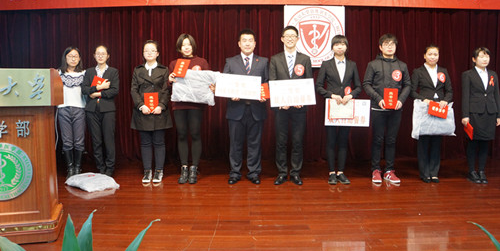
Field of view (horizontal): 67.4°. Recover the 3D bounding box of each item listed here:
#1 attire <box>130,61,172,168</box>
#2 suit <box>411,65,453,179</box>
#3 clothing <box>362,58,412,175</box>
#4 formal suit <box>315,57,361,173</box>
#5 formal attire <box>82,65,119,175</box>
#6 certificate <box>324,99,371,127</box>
[{"bbox_3d":[-1.132,-0.101,4.330,0.477,1.242,0.320,-1,4,-7],"label":"attire"},{"bbox_3d":[2.072,-0.034,4.280,0.455,1.302,0.320,1,4,8],"label":"suit"},{"bbox_3d":[1.557,-0.131,4.260,0.529,1.329,0.330,1,4,8],"label":"clothing"},{"bbox_3d":[1.006,-0.117,4.260,0.516,1.312,0.320,1,4,8],"label":"formal suit"},{"bbox_3d":[-1.839,-0.059,4.620,0.434,1.362,0.320,-1,4,-11],"label":"formal attire"},{"bbox_3d":[1.053,-0.136,4.050,0.480,0.290,0.020,1,4,0],"label":"certificate"}]

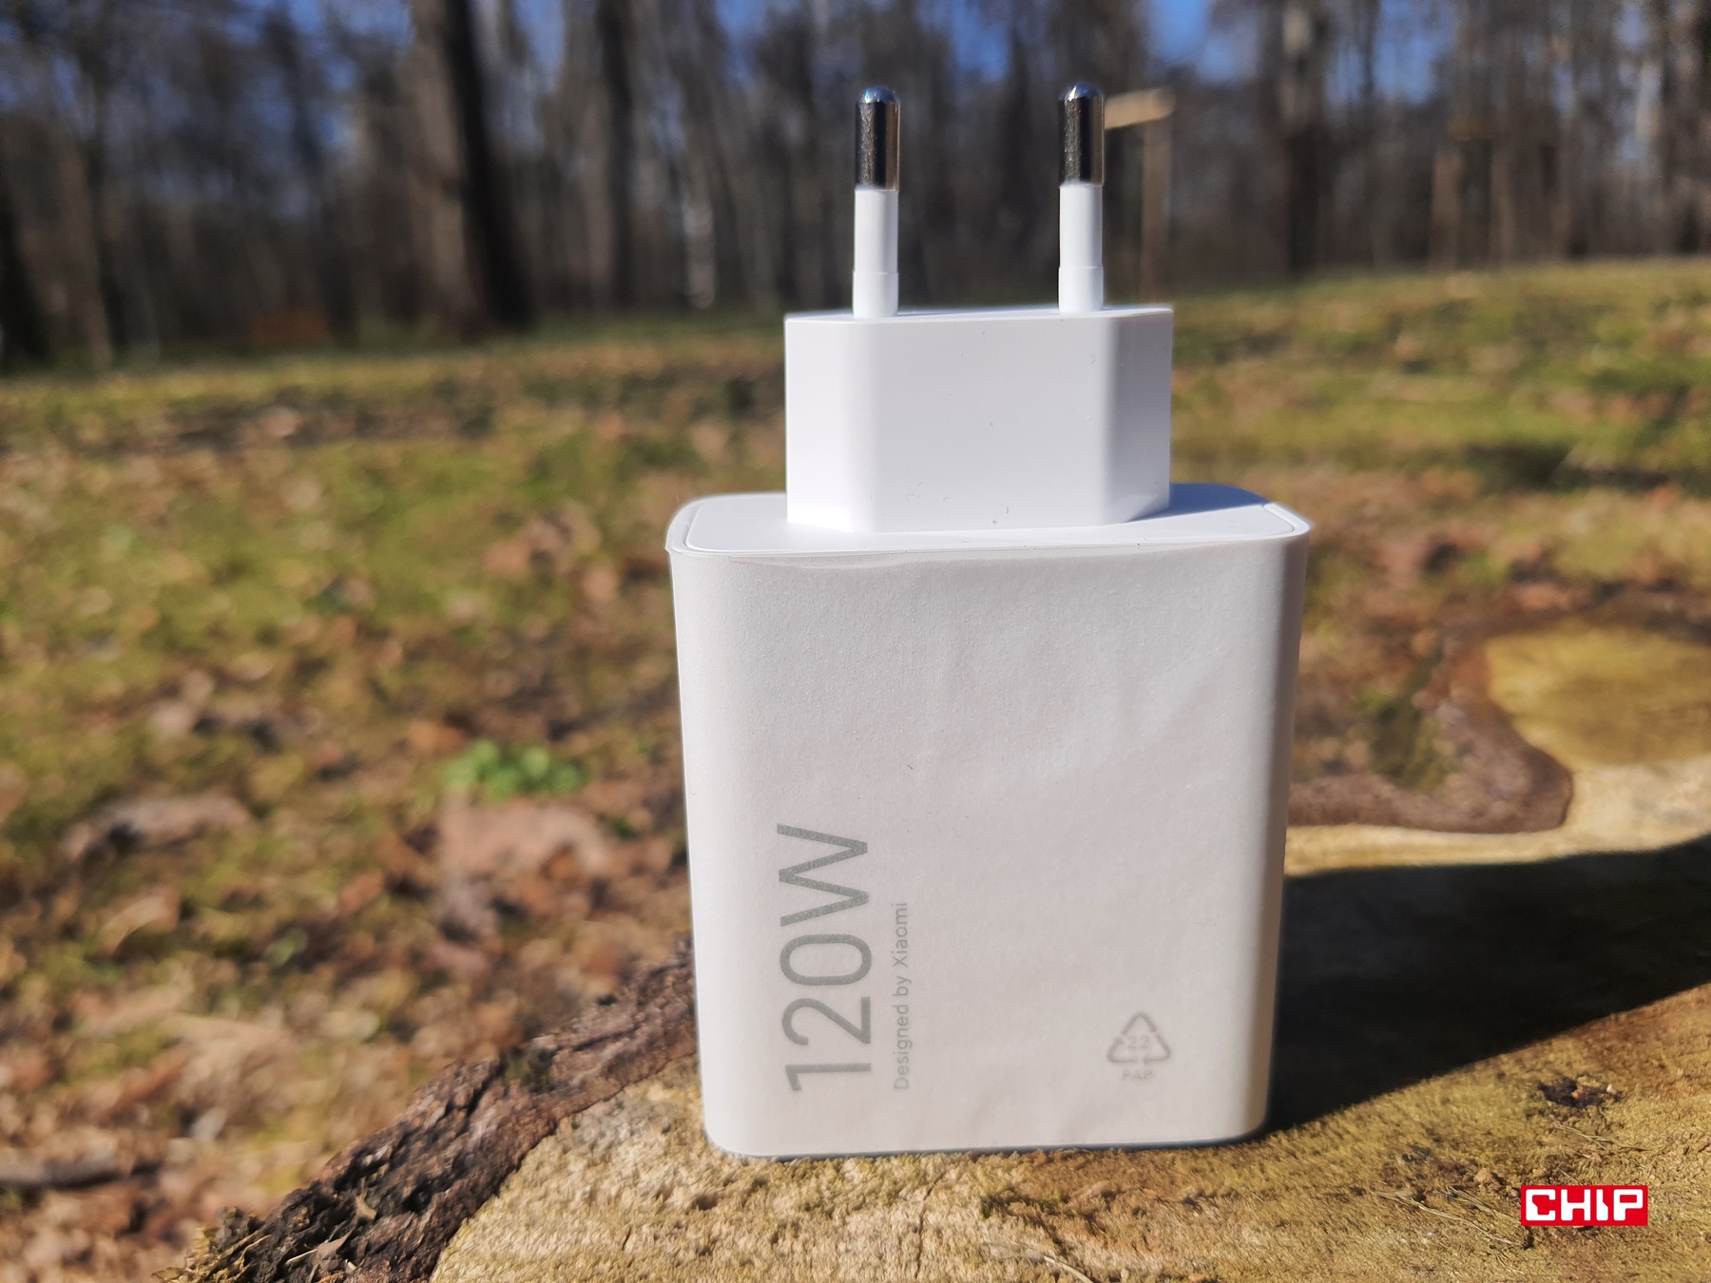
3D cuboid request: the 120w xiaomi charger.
[{"bbox_3d":[0.011,-0.002,0.123,0.055,0.095,0.031,-2,16,-1],"label":"120w xiaomi charger"}]

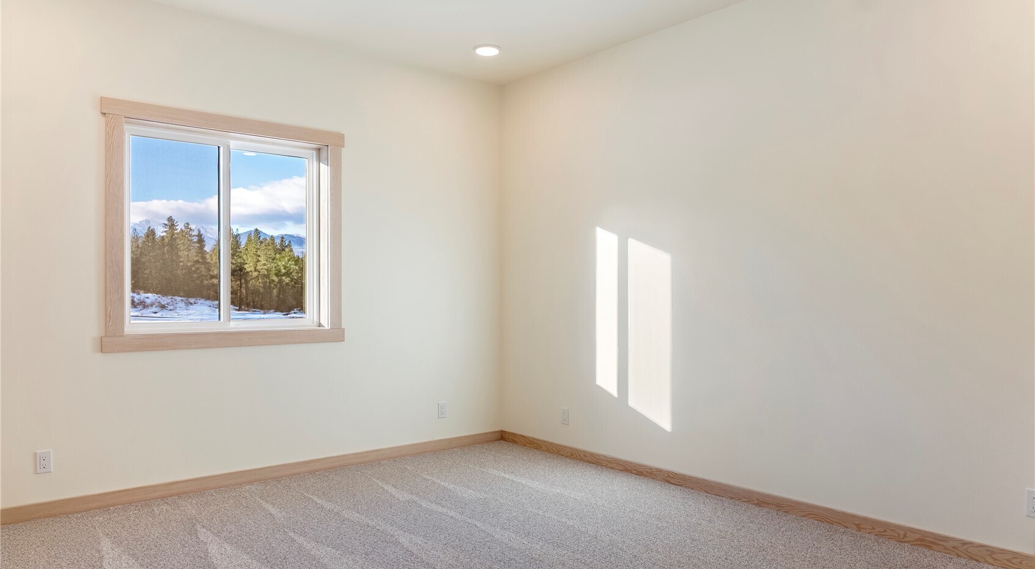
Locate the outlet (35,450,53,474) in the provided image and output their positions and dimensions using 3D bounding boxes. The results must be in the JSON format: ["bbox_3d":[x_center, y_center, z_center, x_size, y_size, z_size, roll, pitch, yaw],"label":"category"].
[{"bbox_3d":[-2.414,0.907,3.520,0.070,0.114,0.007,0,-1,-39],"label":"outlet"}]

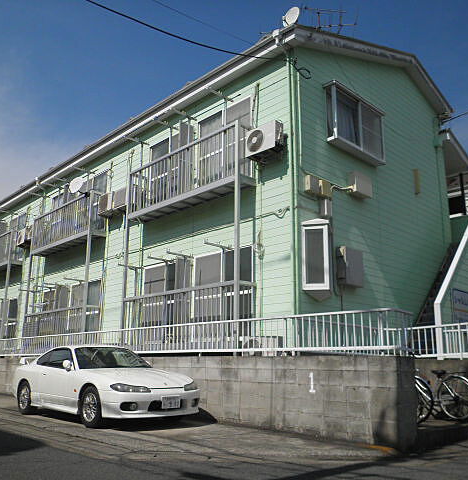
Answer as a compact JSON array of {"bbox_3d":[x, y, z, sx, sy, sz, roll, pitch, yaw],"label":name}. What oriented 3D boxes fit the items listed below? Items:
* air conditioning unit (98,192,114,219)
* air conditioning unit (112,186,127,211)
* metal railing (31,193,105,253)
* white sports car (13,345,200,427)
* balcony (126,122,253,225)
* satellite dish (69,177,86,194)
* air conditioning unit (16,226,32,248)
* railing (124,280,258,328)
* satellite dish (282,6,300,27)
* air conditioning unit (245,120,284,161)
[{"bbox_3d":[-3.342,-0.954,13.027,0.280,0.530,0.740,14,-19,-43],"label":"air conditioning unit"},{"bbox_3d":[-2.791,-1.068,12.487,0.280,0.530,0.740,14,-19,-43],"label":"air conditioning unit"},{"bbox_3d":[-5.237,-0.388,15.108,0.562,1.245,3.950,13,-19,-43],"label":"metal railing"},{"bbox_3d":[-2.450,2.552,8.787,1.700,1.285,4.445,13,-19,-42],"label":"white sports car"},{"bbox_3d":[-1.104,-1.392,11.082,0.562,1.245,3.931,13,-19,-43],"label":"balcony"},{"bbox_3d":[-4.417,-1.533,13.524,0.460,0.470,0.250,-9,-16,31],"label":"satellite dish"},{"bbox_3d":[-7.284,-0.091,16.882,0.290,0.530,0.760,14,-19,-43],"label":"air conditioning unit"},{"bbox_3d":[-1.084,1.663,9.998,0.560,1.150,3.760,14,-19,-43],"label":"railing"},{"bbox_3d":[1.308,-5.080,10.936,0.240,0.430,0.410,11,-18,-37],"label":"satellite dish"},{"bbox_3d":[0.620,-1.953,9.508,0.280,0.545,0.753,13,-19,-43],"label":"air conditioning unit"}]

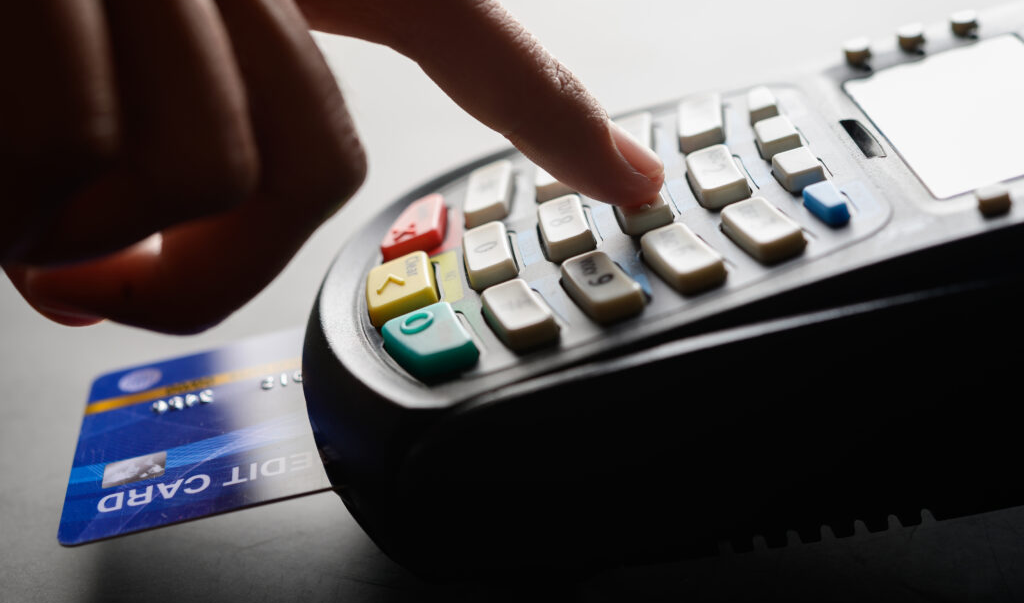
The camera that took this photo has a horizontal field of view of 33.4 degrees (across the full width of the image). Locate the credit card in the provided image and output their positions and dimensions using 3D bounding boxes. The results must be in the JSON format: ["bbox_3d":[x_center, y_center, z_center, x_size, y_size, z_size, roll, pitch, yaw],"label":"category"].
[{"bbox_3d":[-0.030,0.016,0.281,0.086,0.001,0.054,-13,27,0],"label":"credit card"}]

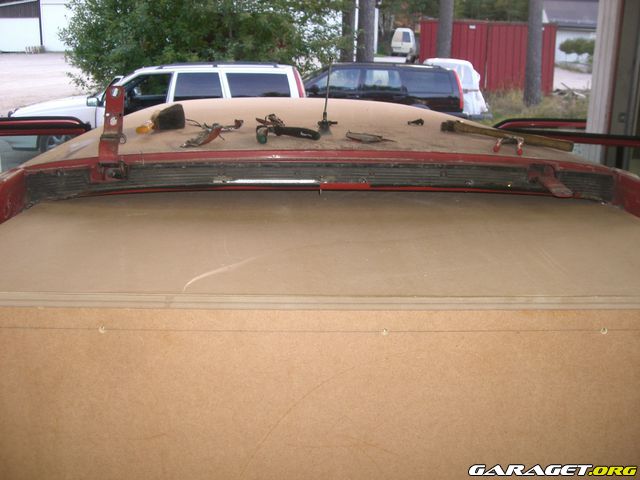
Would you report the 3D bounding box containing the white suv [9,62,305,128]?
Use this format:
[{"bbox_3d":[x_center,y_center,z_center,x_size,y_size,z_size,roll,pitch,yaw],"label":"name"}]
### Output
[{"bbox_3d":[-2.610,-2.247,11.928,4.700,1.450,1.780,1,15,0],"label":"white suv"}]

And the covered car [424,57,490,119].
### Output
[{"bbox_3d":[3.169,-3.722,17.331,1.700,1.410,4.200,3,16,8],"label":"covered car"}]

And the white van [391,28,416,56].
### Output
[{"bbox_3d":[6.505,-15.258,54.403,1.680,1.930,4.200,3,15,10],"label":"white van"}]

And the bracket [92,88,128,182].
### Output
[{"bbox_3d":[-0.417,-0.209,1.394,0.052,0.175,0.050,11,15,-3],"label":"bracket"}]

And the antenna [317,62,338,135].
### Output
[{"bbox_3d":[0.017,-0.315,1.531,0.042,0.152,0.075,2,15,-1],"label":"antenna"}]

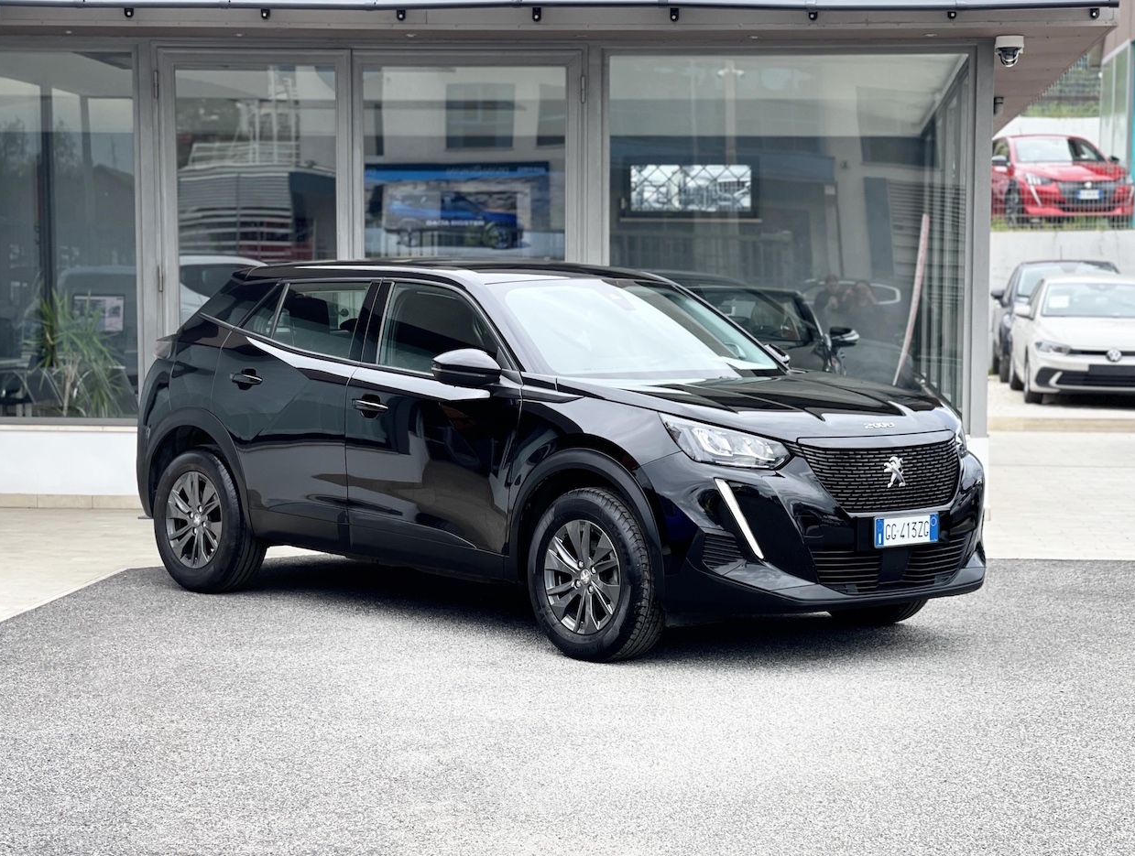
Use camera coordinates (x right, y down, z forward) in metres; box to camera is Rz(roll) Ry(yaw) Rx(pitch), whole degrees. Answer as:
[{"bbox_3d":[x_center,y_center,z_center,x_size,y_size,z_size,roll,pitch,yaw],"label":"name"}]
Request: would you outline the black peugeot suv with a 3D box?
[{"bbox_3d":[-0.193,0.025,9.330,1.850,1.540,4.300,-3,5,-43],"label":"black peugeot suv"}]

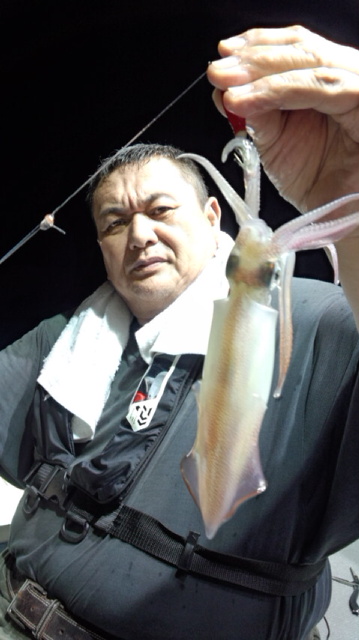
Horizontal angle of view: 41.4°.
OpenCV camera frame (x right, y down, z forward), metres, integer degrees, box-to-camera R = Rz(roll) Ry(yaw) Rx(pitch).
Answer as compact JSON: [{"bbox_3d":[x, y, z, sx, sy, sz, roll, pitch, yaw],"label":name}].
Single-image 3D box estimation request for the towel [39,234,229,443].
[{"bbox_3d":[-0.030,0.004,0.700,0.275,0.300,0.230,6,5,19],"label":"towel"}]

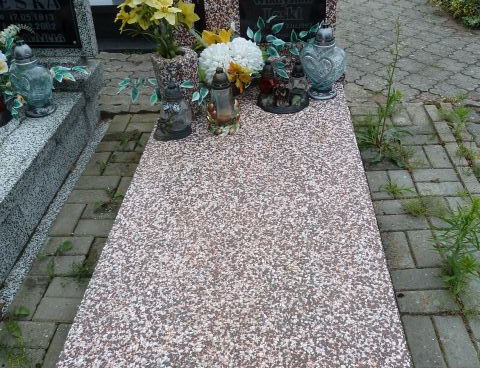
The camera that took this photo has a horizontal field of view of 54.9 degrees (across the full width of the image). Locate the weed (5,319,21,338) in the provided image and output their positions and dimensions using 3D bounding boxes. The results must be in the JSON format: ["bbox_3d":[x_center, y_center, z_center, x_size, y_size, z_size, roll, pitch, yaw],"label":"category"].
[{"bbox_3d":[-0.766,0.471,1.537,0.052,0.050,0.055,1,38,5],"label":"weed"}]

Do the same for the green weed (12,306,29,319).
[{"bbox_3d":[-0.753,0.436,1.583,0.053,0.030,0.042,-28,45,-29],"label":"green weed"}]

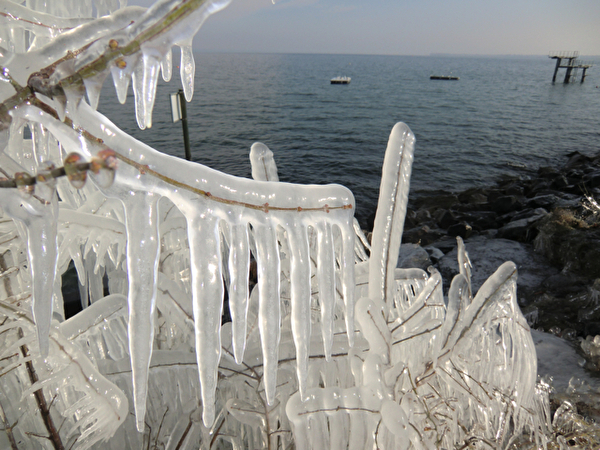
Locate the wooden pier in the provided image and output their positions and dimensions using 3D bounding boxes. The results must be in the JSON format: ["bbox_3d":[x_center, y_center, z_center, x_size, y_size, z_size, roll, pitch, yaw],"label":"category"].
[{"bbox_3d":[48.327,-28.145,74.376,6.900,5.400,2.600,13,26,29],"label":"wooden pier"}]

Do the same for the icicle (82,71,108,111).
[{"bbox_3d":[-0.226,-0.148,0.460,0.025,0.040,0.022,-10,25,-23],"label":"icicle"}]

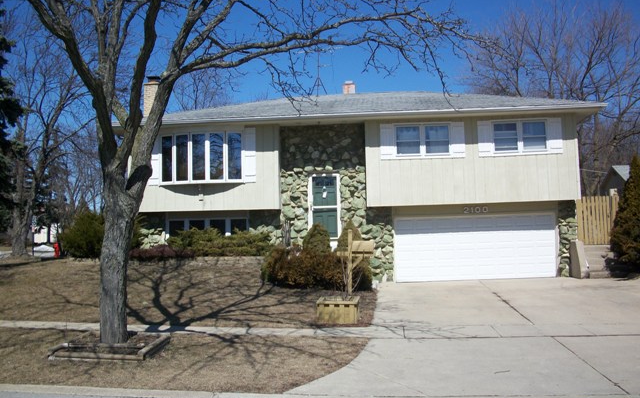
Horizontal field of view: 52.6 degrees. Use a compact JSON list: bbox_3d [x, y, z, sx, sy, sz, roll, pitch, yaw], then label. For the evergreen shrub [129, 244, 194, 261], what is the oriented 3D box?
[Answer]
[{"bbox_3d":[-4.535,1.507,18.400,1.800,0.500,1.000,-2,-5,2],"label":"evergreen shrub"}]

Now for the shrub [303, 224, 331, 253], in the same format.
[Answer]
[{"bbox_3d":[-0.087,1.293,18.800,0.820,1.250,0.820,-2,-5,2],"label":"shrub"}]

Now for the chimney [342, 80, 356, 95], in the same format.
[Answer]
[{"bbox_3d":[1.131,-4.254,24.800,0.480,0.620,0.480,-2,-5,2],"label":"chimney"}]

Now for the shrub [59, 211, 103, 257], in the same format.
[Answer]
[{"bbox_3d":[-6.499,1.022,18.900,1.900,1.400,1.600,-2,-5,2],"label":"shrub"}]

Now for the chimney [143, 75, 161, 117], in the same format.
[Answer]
[{"bbox_3d":[-5.969,-3.657,23.200,0.660,1.550,0.660,-2,-5,2],"label":"chimney"}]

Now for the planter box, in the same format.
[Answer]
[{"bbox_3d":[0.380,2.292,13.300,0.830,0.460,0.750,-2,-5,7],"label":"planter box"}]

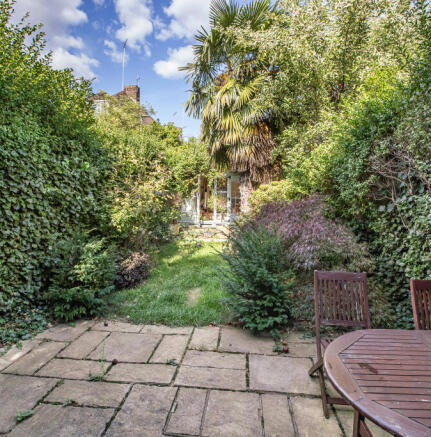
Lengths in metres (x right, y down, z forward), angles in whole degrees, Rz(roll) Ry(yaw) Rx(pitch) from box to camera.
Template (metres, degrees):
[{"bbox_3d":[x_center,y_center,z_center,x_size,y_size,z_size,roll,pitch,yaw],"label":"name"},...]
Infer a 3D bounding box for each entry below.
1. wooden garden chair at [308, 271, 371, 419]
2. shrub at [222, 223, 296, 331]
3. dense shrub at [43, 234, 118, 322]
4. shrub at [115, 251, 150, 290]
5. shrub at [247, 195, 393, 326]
[{"bbox_3d":[1.016,0.919,2.217,0.450,0.915,0.533,1,3,9],"label":"wooden garden chair"},{"bbox_3d":[0.542,0.686,3.696,0.929,1.223,0.929,1,3,6],"label":"shrub"},{"bbox_3d":[-1.860,0.740,4.000,0.930,1.060,0.930,1,3,6],"label":"dense shrub"},{"bbox_3d":[-1.503,0.909,5.273,0.640,0.590,0.640,1,3,6],"label":"shrub"},{"bbox_3d":[1.540,0.470,4.360,1.970,1.630,1.750,1,3,6],"label":"shrub"}]

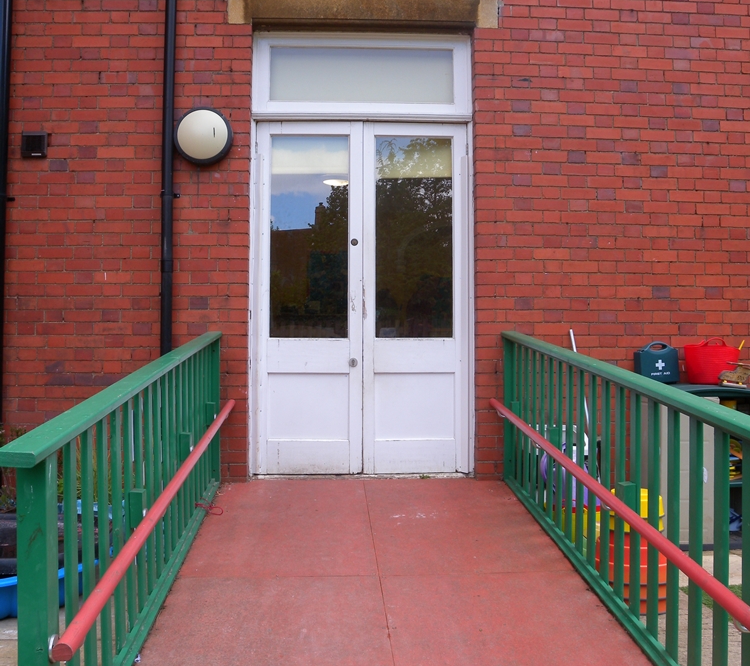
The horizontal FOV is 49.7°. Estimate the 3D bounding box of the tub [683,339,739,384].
[{"bbox_3d":[1.965,0.166,4.720,0.325,0.280,0.325,0,-1,16],"label":"tub"}]

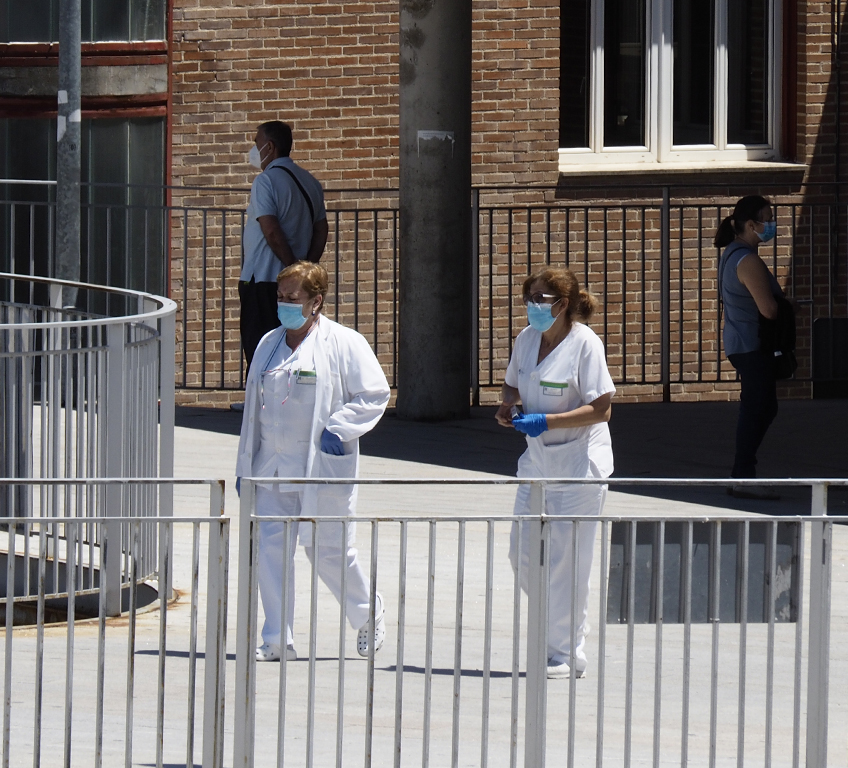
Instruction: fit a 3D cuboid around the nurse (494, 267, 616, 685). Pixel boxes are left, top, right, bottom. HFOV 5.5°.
[{"bbox_3d":[0.520,0.352,35.100,0.510,1.625,0.450,3,4,40],"label":"nurse"}]

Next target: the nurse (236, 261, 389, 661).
[{"bbox_3d":[-0.450,0.311,35.800,0.570,1.610,0.530,3,4,41],"label":"nurse"}]

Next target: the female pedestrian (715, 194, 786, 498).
[{"bbox_3d":[1.693,-0.188,45.600,0.430,1.560,0.460,0,3,-9],"label":"female pedestrian"}]

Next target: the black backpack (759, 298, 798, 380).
[{"bbox_3d":[1.821,-0.234,45.600,0.200,0.430,0.280,0,3,-9],"label":"black backpack"}]

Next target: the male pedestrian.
[{"bbox_3d":[-0.855,-0.698,52.500,0.540,1.710,0.420,-3,4,-41],"label":"male pedestrian"}]

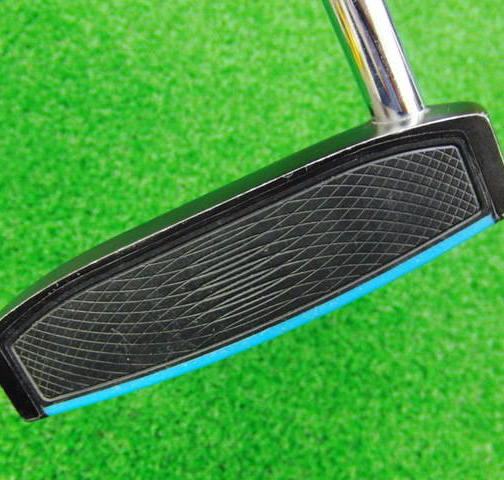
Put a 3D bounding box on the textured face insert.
[{"bbox_3d":[-0.002,0.007,0.129,0.090,0.005,0.021,-24,106,5],"label":"textured face insert"}]

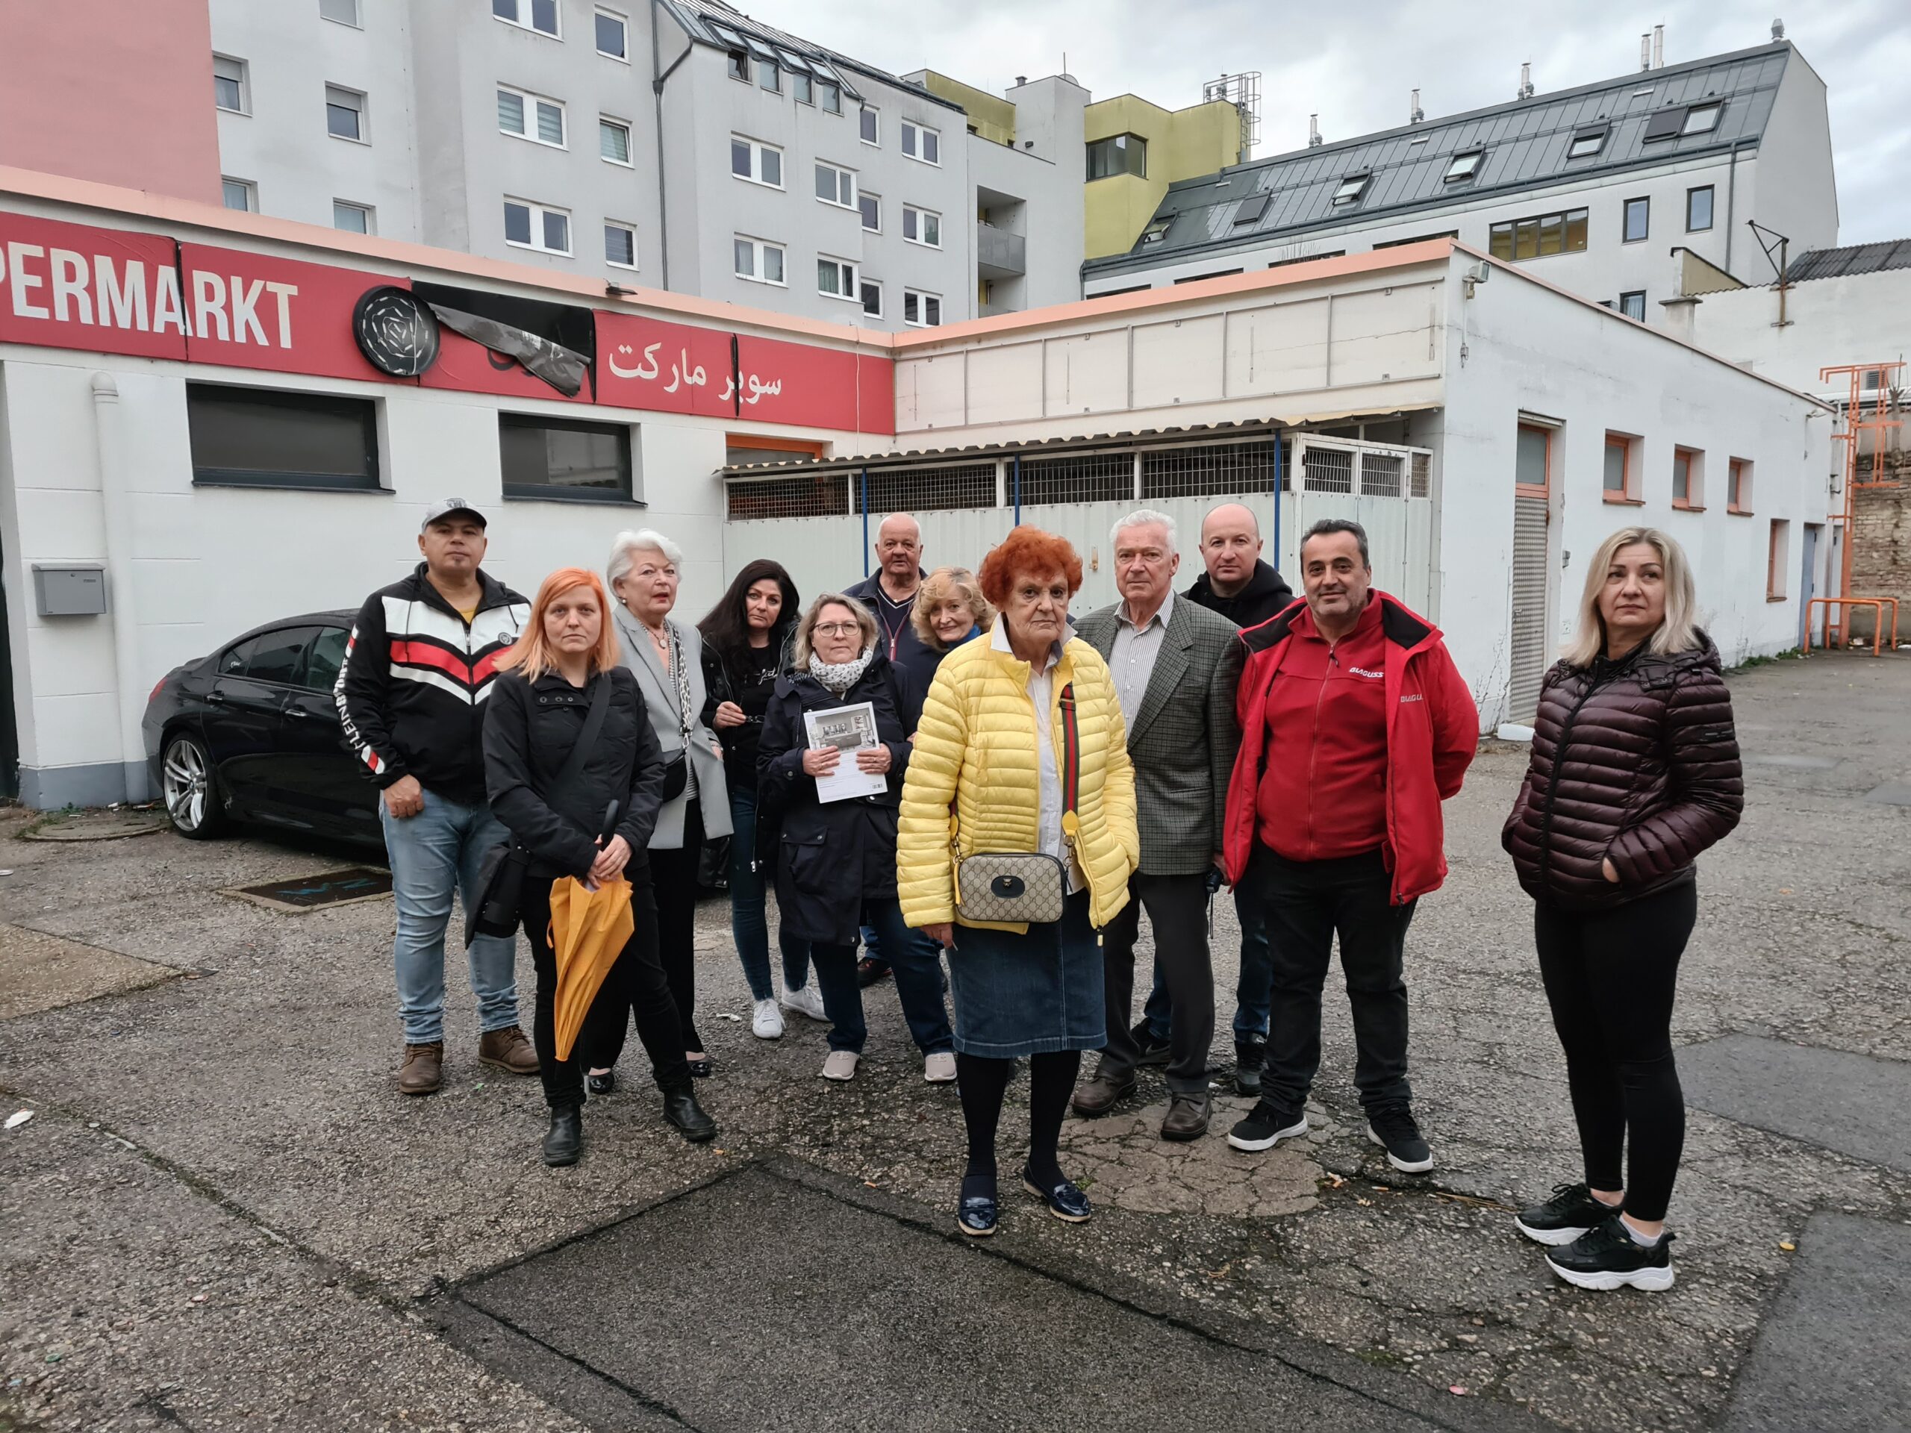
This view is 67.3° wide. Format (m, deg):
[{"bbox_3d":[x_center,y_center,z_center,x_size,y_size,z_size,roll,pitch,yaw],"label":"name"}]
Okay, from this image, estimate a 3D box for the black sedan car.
[{"bbox_3d":[-2.888,0.037,8.374,5.000,1.390,1.900,3,6,36],"label":"black sedan car"}]

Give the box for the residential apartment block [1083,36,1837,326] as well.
[{"bbox_3d":[18.317,-12.653,54.253,23.718,17.957,13.735,4,7,40],"label":"residential apartment block"}]

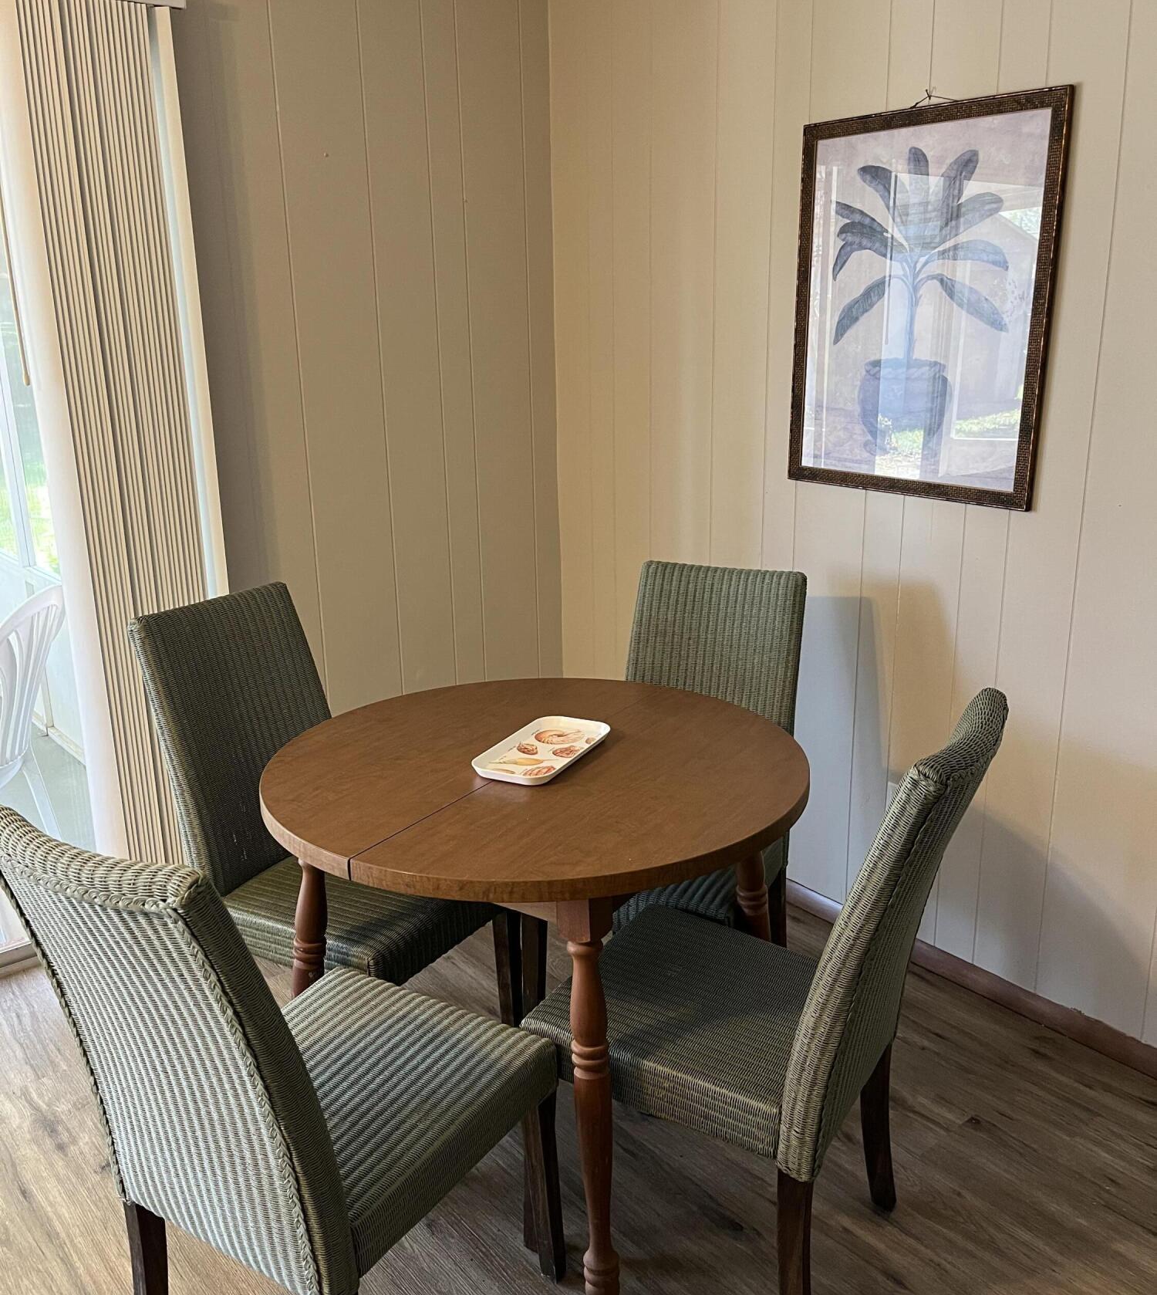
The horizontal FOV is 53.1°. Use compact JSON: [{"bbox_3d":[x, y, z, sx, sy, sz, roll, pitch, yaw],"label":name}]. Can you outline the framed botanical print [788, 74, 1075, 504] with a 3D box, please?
[{"bbox_3d":[0.693,-0.700,2.401,0.025,0.762,0.606,-14,21,-37],"label":"framed botanical print"}]

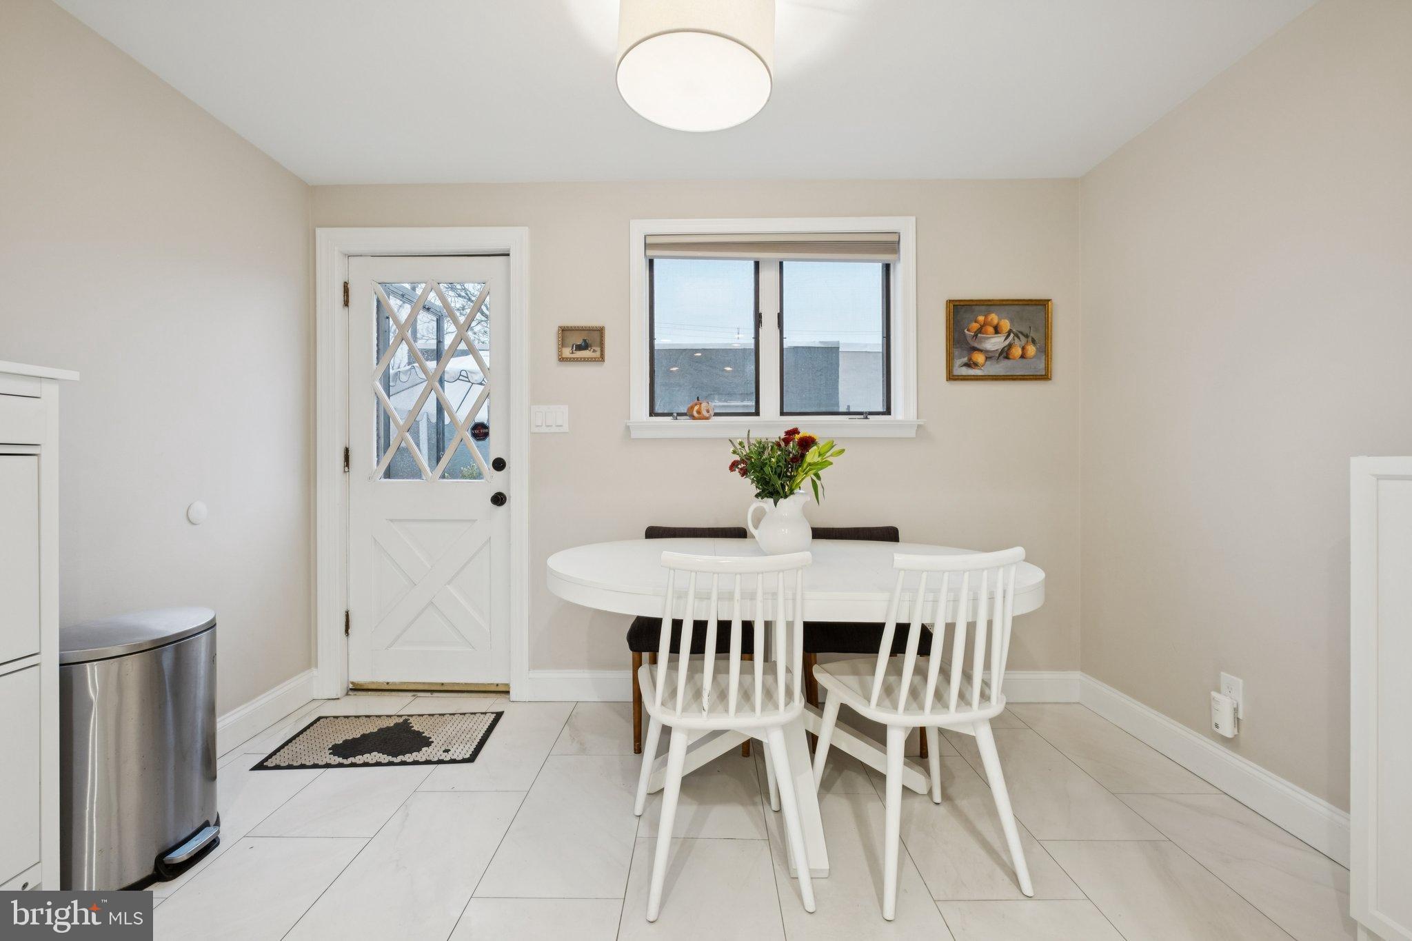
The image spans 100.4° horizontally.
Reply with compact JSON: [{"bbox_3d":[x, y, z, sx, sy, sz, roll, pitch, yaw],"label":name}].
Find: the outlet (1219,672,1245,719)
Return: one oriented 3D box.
[{"bbox_3d":[1.678,0.717,1.878,0.010,0.122,0.078,0,1,-1],"label":"outlet"}]

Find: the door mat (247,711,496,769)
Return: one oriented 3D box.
[{"bbox_3d":[-1.233,1.041,2.301,0.763,0.010,0.440,0,1,-4],"label":"door mat"}]

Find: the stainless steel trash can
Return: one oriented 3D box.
[{"bbox_3d":[-1.542,0.736,1.541,0.345,0.640,0.440,0,1,-1],"label":"stainless steel trash can"}]

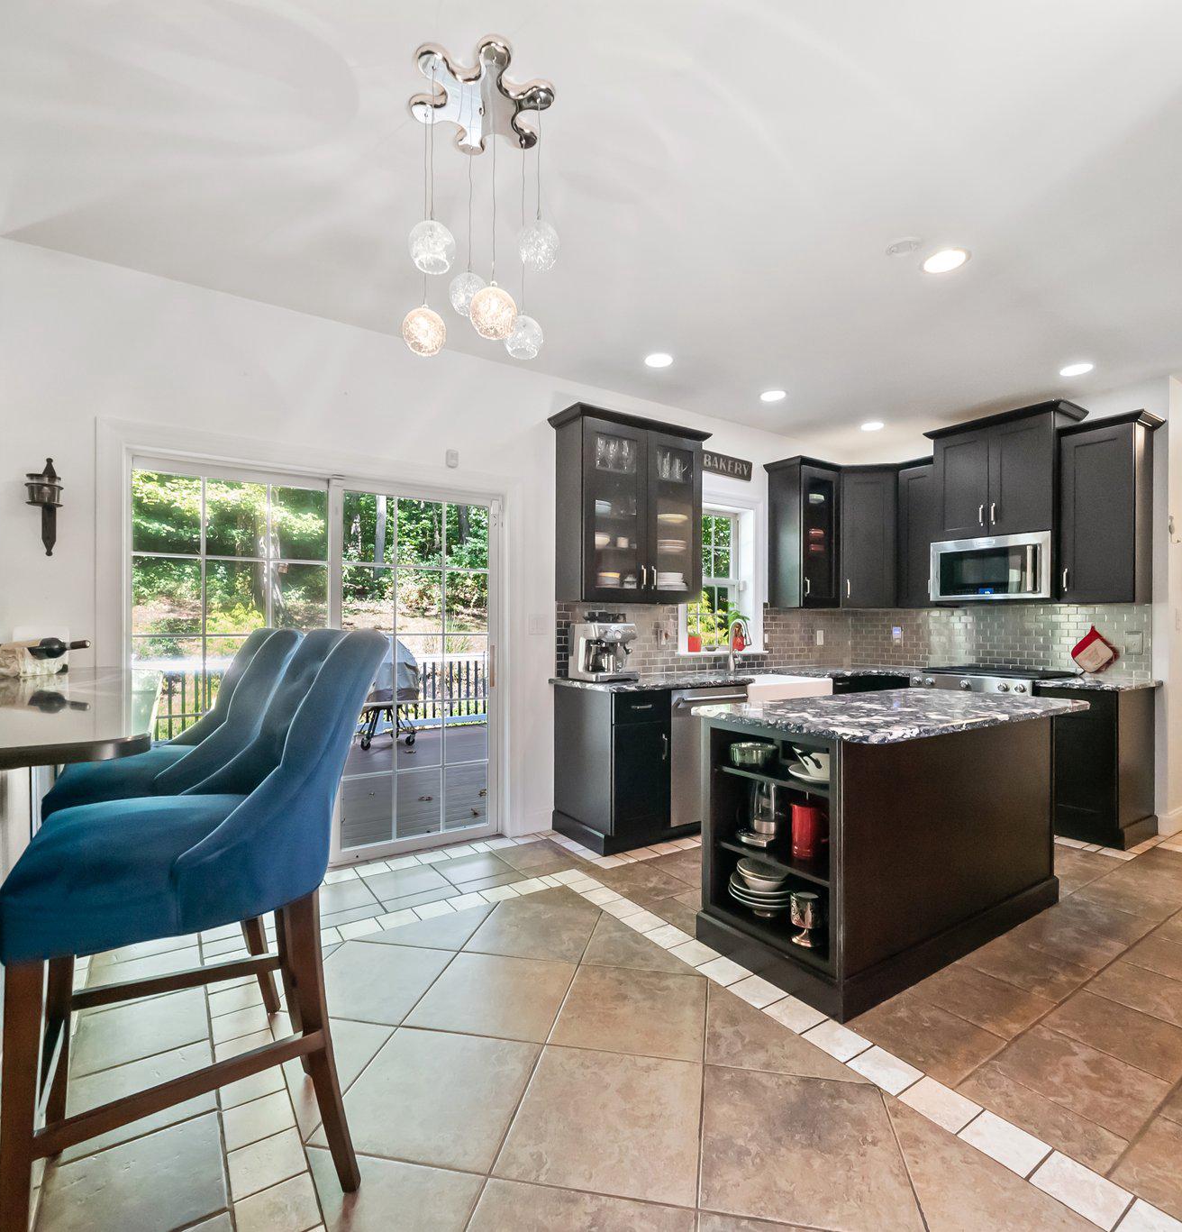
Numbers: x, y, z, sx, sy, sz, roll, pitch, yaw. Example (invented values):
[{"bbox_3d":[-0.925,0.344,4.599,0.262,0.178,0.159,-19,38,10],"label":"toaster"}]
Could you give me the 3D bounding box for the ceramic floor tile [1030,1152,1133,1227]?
[{"bbox_3d":[1.113,1.304,1.398,0.147,0.010,0.147,0,0,-31],"label":"ceramic floor tile"}]

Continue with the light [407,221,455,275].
[{"bbox_3d":[-0.400,-0.927,1.548,0.118,0.115,0.118,0,0,-33],"label":"light"}]

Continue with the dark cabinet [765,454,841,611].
[{"bbox_3d":[1.677,-0.625,4.839,0.497,1.107,0.350,0,0,-34],"label":"dark cabinet"}]

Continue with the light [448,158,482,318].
[{"bbox_3d":[-0.360,-1.132,1.816,0.118,0.481,0.118,0,0,-33],"label":"light"}]

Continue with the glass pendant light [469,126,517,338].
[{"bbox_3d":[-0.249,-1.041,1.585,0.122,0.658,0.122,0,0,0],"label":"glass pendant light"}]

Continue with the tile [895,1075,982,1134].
[{"bbox_3d":[0.931,1.304,1.642,0.147,0.010,0.147,0,0,-31],"label":"tile"}]

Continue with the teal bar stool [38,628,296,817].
[{"bbox_3d":[-1.361,0.672,2.085,0.665,1.245,0.521,0,0,-33],"label":"teal bar stool"}]

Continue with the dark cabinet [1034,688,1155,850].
[{"bbox_3d":[3.068,0.853,3.723,0.605,0.890,0.402,0,0,-33],"label":"dark cabinet"}]

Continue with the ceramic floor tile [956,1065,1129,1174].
[{"bbox_3d":[1.157,1.294,1.587,0.155,0.010,0.320,0,0,-34],"label":"ceramic floor tile"}]

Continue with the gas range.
[{"bbox_3d":[2.730,0.834,4.212,0.690,0.930,0.760,0,0,-34],"label":"gas range"}]

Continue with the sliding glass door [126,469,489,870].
[{"bbox_3d":[-1.267,0.294,3.099,1.729,1.950,0.100,0,0,-33],"label":"sliding glass door"}]

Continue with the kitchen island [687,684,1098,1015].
[{"bbox_3d":[1.288,0.823,2.567,1.660,0.914,0.810,0,0,-35],"label":"kitchen island"}]

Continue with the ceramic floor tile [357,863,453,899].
[{"bbox_3d":[-0.872,1.275,2.939,0.333,0.012,0.299,0,0,-34],"label":"ceramic floor tile"}]

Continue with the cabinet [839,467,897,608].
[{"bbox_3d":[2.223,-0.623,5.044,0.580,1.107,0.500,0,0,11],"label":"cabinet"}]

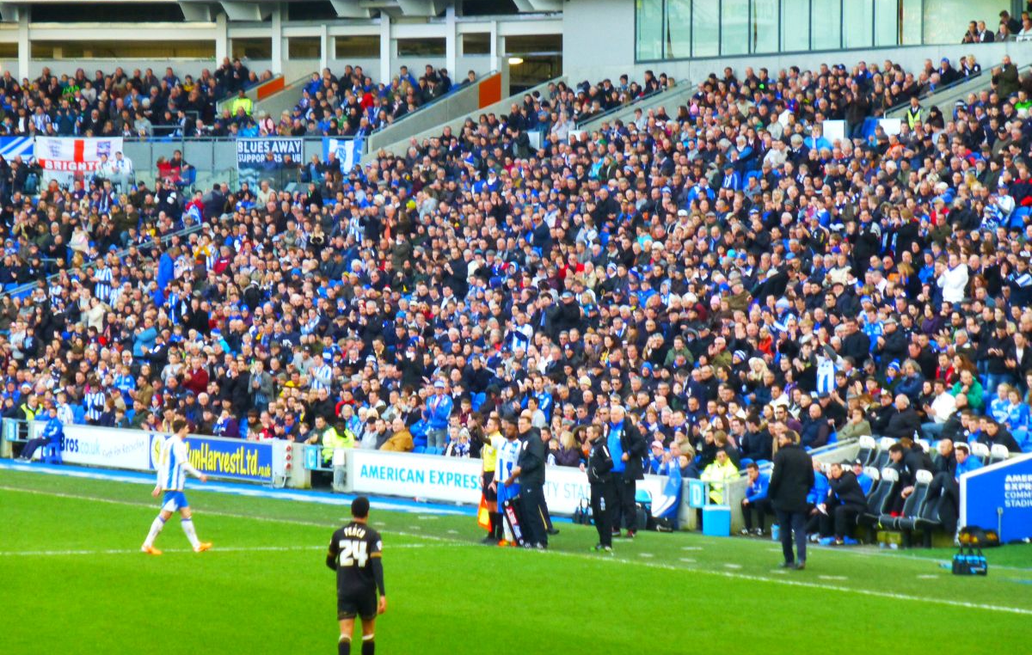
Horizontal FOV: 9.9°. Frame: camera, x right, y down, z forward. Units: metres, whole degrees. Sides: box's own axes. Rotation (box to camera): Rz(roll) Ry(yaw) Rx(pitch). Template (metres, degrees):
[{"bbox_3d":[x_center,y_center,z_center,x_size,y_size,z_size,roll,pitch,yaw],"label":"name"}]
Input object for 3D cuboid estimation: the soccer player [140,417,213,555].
[{"bbox_3d":[-4.644,2.160,81.200,0.900,1.840,0.520,0,1,-23],"label":"soccer player"}]

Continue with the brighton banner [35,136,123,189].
[{"bbox_3d":[-11.720,-4.379,159.000,2.420,1.500,0.080,0,1,15],"label":"brighton banner"}]

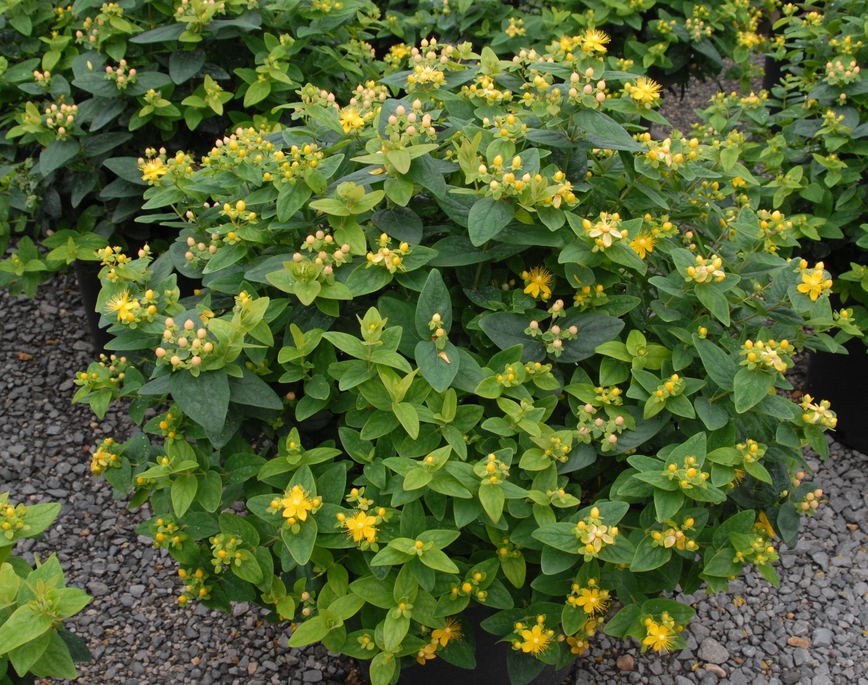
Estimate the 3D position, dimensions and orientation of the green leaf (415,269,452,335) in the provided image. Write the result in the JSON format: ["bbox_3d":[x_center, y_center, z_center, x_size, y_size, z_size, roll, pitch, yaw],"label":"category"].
[{"bbox_3d":[0.001,-0.042,1.280,0.039,0.012,0.077,1,72,0],"label":"green leaf"}]

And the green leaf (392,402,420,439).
[{"bbox_3d":[-0.029,0.078,1.200,0.021,0.008,0.048,-20,59,-25],"label":"green leaf"}]

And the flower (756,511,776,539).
[{"bbox_3d":[0.325,0.178,1.170,0.026,0.026,0.018,14,6,23],"label":"flower"}]

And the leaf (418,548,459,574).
[{"bbox_3d":[0.006,0.216,1.170,0.044,0.008,0.021,25,45,25],"label":"leaf"}]

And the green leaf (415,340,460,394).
[{"bbox_3d":[0.003,0.025,1.260,0.046,0.056,0.014,-3,-7,0],"label":"green leaf"}]

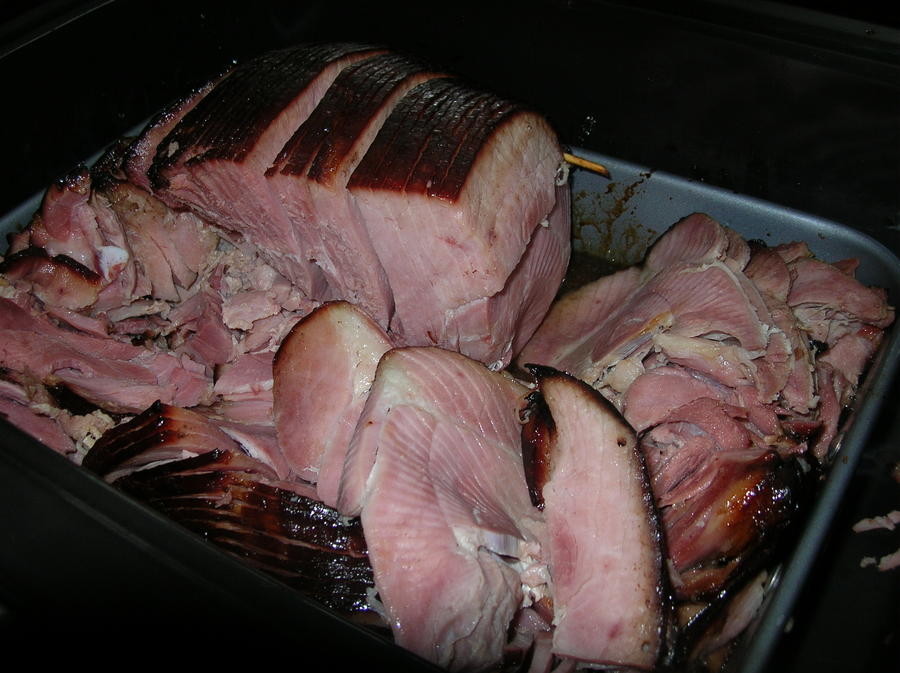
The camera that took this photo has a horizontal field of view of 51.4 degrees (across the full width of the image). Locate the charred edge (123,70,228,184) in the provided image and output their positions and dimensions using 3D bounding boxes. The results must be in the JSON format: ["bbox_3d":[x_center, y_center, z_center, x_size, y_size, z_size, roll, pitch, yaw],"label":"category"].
[{"bbox_3d":[-0.134,-0.104,0.458,0.055,0.044,0.018,-15,44,-14],"label":"charred edge"}]

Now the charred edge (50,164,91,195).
[{"bbox_3d":[-0.194,-0.080,0.478,0.014,0.012,0.018,-32,50,-28],"label":"charred edge"}]

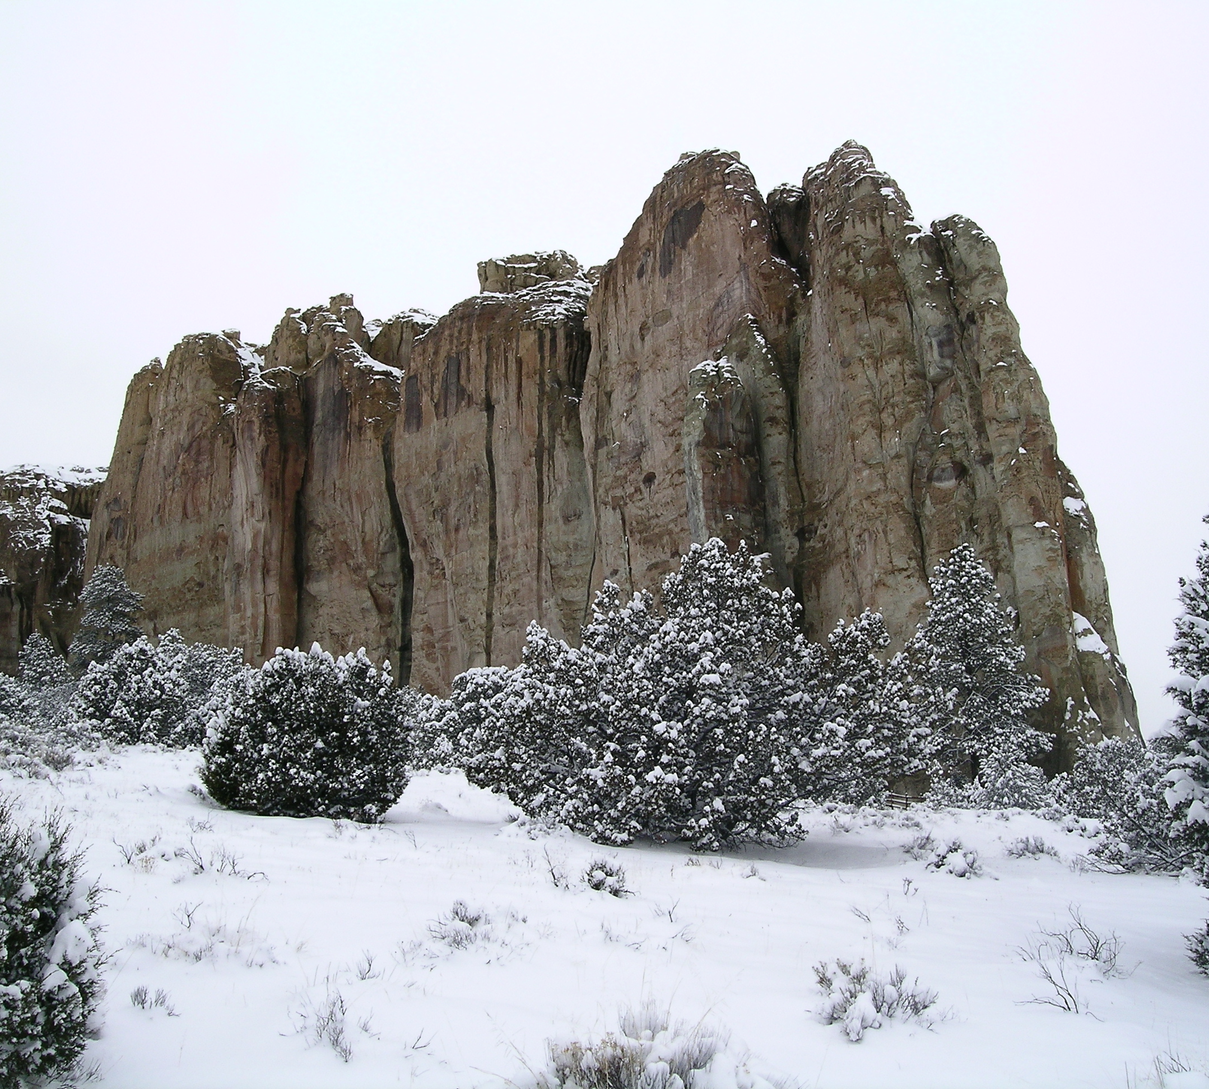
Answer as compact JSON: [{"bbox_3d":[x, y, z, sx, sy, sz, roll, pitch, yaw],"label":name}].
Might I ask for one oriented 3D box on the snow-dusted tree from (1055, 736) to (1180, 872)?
[{"bbox_3d":[6.668,3.281,15.000,1.722,1.645,1.550,0,-8,0],"label":"snow-dusted tree"}]

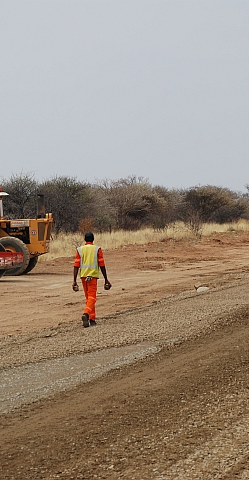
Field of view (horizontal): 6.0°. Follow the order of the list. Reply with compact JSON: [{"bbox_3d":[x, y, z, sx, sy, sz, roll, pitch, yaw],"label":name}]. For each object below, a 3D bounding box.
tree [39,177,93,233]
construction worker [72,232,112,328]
[{"bbox_3d":[-3.393,-1.960,140.000,3.600,3.700,3.600,0,0,0],"label":"tree"},{"bbox_3d":[-0.583,0.729,43.600,0.700,1.740,0.500,0,0,3],"label":"construction worker"}]

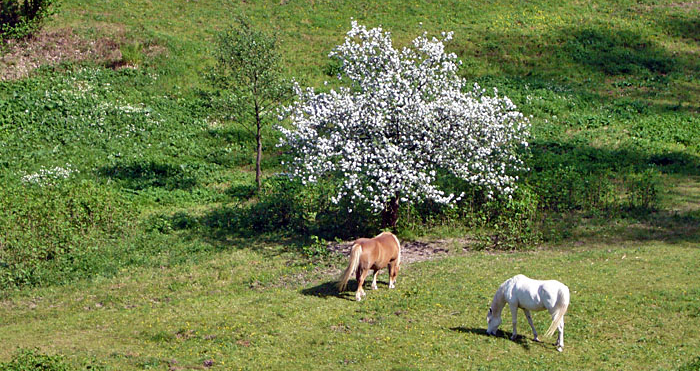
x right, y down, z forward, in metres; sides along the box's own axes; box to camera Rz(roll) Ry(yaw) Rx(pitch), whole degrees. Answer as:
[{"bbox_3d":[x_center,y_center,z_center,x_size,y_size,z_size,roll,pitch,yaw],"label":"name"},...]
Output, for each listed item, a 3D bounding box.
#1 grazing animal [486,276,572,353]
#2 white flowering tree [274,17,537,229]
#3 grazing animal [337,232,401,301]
[{"bbox_3d":[3.785,2.658,43.846,1.950,1.450,0.500,10,15,42],"label":"grazing animal"},{"bbox_3d":[1.436,-1.545,54.854,6.500,5.500,5.800,0,11,0],"label":"white flowering tree"},{"bbox_3d":[0.483,1.787,48.458,0.600,1.400,2.000,6,13,29],"label":"grazing animal"}]

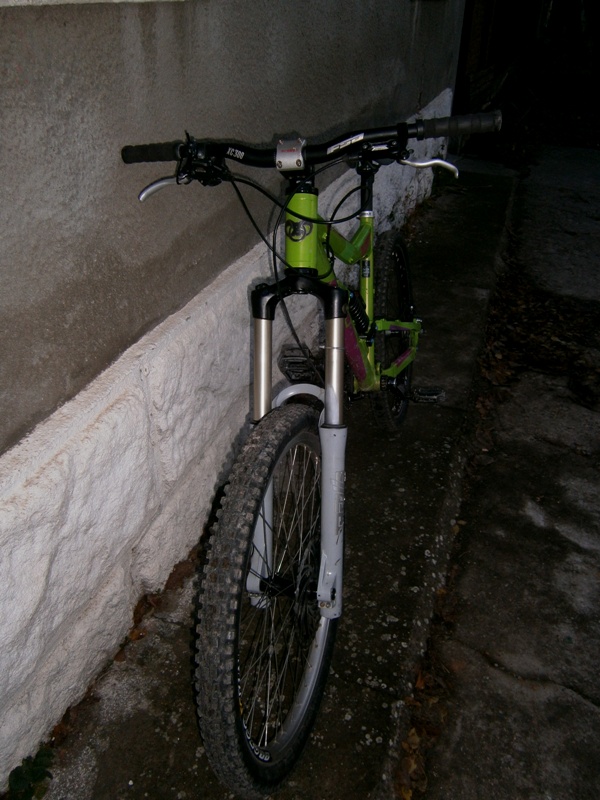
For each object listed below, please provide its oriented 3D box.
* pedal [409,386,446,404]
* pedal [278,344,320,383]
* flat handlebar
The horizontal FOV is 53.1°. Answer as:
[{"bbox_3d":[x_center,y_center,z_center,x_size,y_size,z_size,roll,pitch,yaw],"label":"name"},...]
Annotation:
[{"bbox_3d":[0.386,-0.011,1.800,0.097,0.028,0.092,3,17,18],"label":"pedal"},{"bbox_3d":[-0.003,-0.086,1.572,0.097,0.028,0.092,3,44,18],"label":"pedal"},{"bbox_3d":[-0.013,-0.426,1.011,0.670,0.062,0.068,3,30,18],"label":"flat handlebar"}]

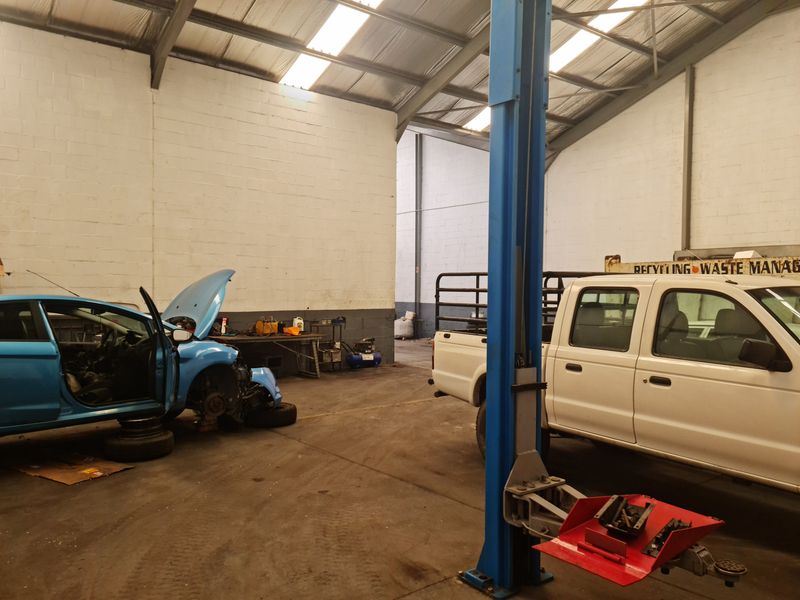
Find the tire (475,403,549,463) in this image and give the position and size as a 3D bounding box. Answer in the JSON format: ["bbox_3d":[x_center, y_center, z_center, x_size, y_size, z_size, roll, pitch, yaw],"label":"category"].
[{"bbox_3d":[1.005,1.217,5.606,0.235,0.735,0.735,0,2,-34],"label":"tire"}]

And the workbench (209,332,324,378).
[{"bbox_3d":[-2.521,1.023,10.830,2.300,0.760,0.800,-1,2,-40],"label":"workbench"}]

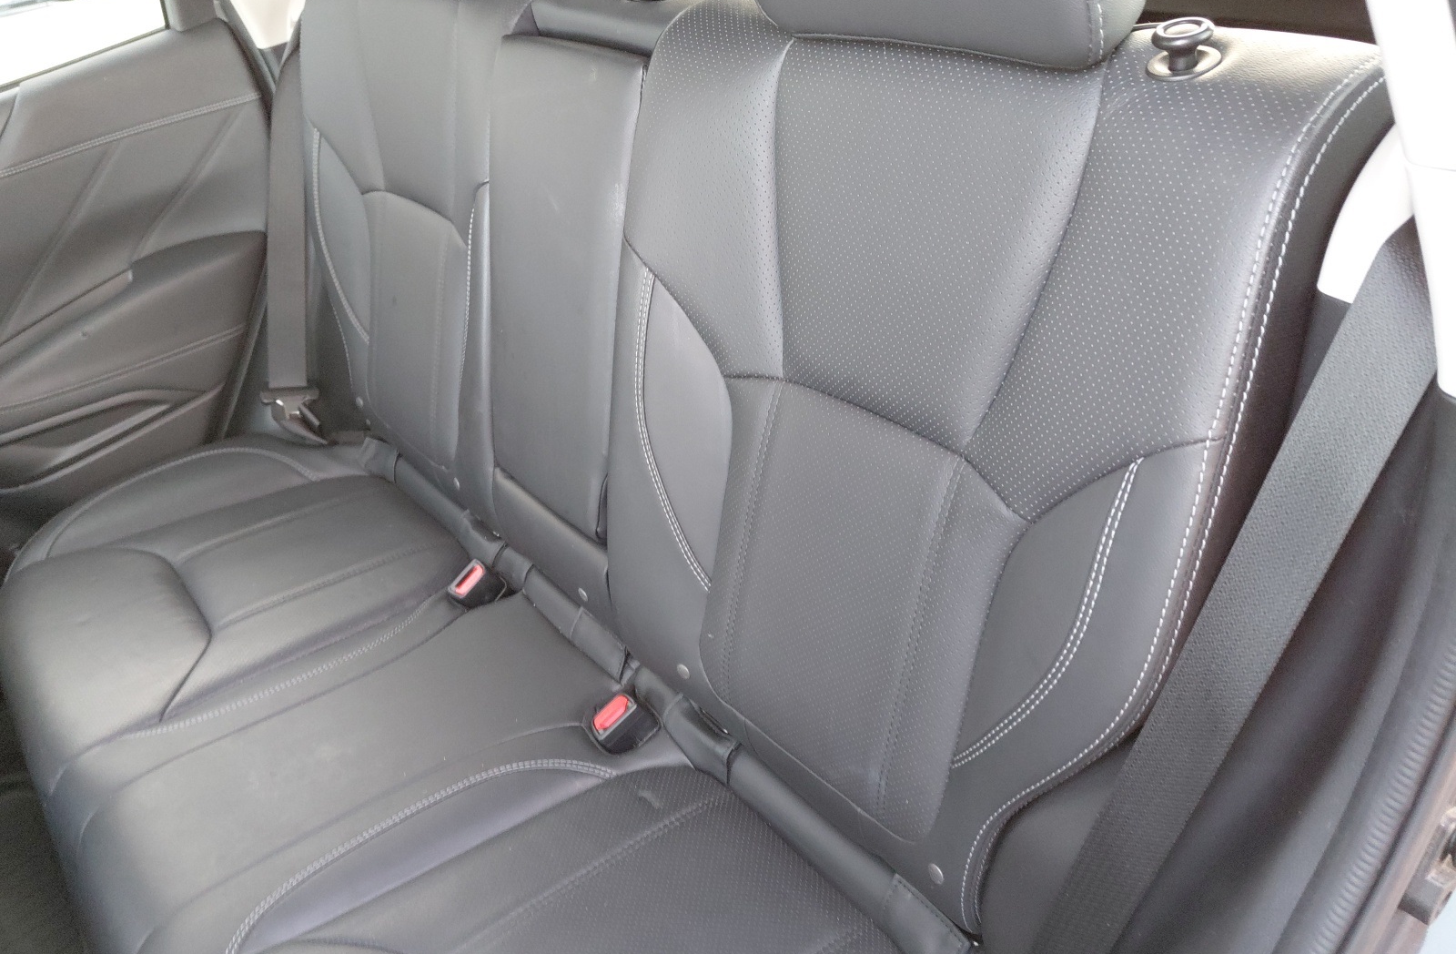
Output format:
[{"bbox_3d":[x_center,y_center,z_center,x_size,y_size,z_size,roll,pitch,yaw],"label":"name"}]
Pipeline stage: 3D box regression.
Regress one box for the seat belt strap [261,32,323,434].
[{"bbox_3d":[-0.541,-0.278,1.287,0.066,0.490,0.050,5,16,-4],"label":"seat belt strap"}]

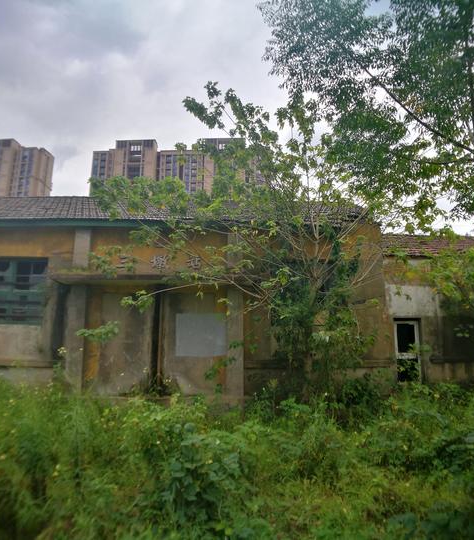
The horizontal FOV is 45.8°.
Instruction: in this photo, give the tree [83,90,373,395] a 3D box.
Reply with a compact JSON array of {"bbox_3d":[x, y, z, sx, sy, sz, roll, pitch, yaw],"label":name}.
[{"bbox_3d":[0.030,-0.750,12.000,6.200,6.700,5.000,0,-12,0],"label":"tree"}]

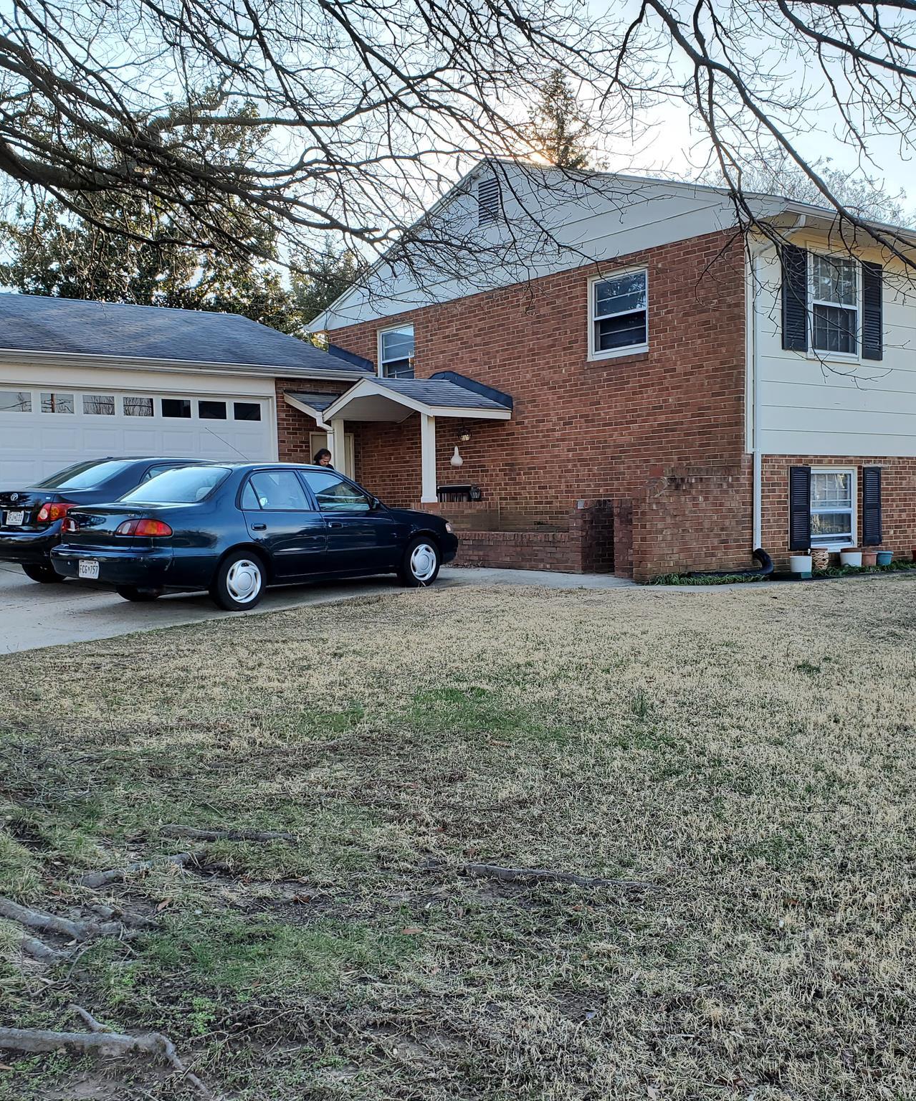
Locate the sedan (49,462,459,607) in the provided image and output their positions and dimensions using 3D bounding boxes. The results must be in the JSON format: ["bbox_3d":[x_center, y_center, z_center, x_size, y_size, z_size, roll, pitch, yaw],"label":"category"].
[{"bbox_3d":[-1.840,-0.233,11.340,1.700,1.385,4.420,3,5,39],"label":"sedan"}]

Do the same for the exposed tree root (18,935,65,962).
[{"bbox_3d":[-1.245,1.191,3.300,0.170,0.050,0.060,1,3,36],"label":"exposed tree root"}]

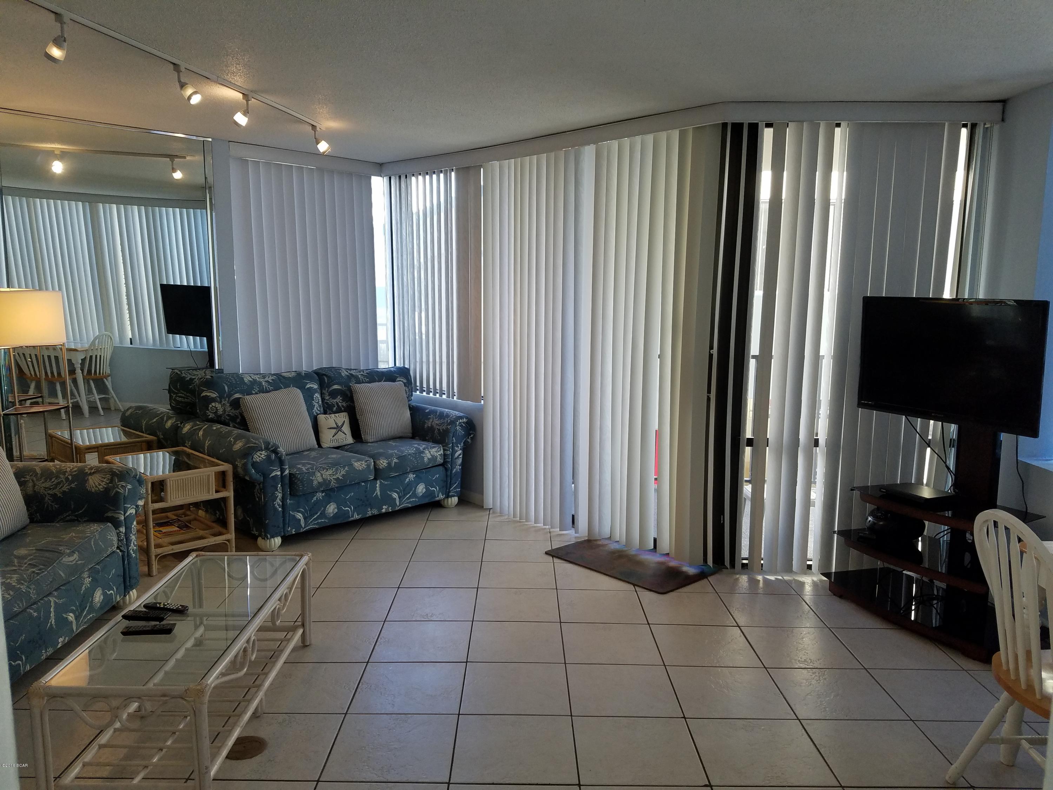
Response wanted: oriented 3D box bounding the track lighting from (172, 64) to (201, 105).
[{"bbox_3d":[-1.395,-1.276,3.251,0.105,0.160,0.065,6,9,36],"label":"track lighting"}]

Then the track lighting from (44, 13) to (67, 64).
[{"bbox_3d":[-1.604,-1.214,2.694,0.105,0.160,0.065,3,7,17],"label":"track lighting"}]

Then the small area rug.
[{"bbox_3d":[0.608,0.939,4.548,0.870,0.012,0.577,8,10,44],"label":"small area rug"}]

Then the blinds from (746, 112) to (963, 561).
[{"bbox_3d":[1.714,-0.216,4.227,0.996,2.378,0.089,1,7,0],"label":"blinds"}]

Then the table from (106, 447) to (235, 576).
[{"bbox_3d":[-1.993,0.639,4.458,0.459,0.547,0.683,-6,10,-45],"label":"table"}]

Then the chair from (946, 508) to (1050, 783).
[{"bbox_3d":[1.508,0.780,2.171,0.520,0.943,0.496,1,7,1],"label":"chair"}]

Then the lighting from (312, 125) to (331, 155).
[{"bbox_3d":[-1.153,-1.435,4.443,0.105,0.160,0.065,-5,9,-41],"label":"lighting"}]

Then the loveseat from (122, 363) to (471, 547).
[{"bbox_3d":[-1.265,0.330,5.394,1.667,0.951,0.854,-6,10,-45],"label":"loveseat"}]

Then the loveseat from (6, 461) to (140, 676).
[{"bbox_3d":[-2.258,0.634,2.847,0.854,0.947,1.951,1,7,0],"label":"loveseat"}]

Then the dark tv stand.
[{"bbox_3d":[1.928,0.514,3.655,0.468,1.118,1.016,-3,8,-26],"label":"dark tv stand"}]

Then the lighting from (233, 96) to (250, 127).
[{"bbox_3d":[-1.364,-1.354,3.779,0.105,0.160,0.065,6,9,36],"label":"lighting"}]

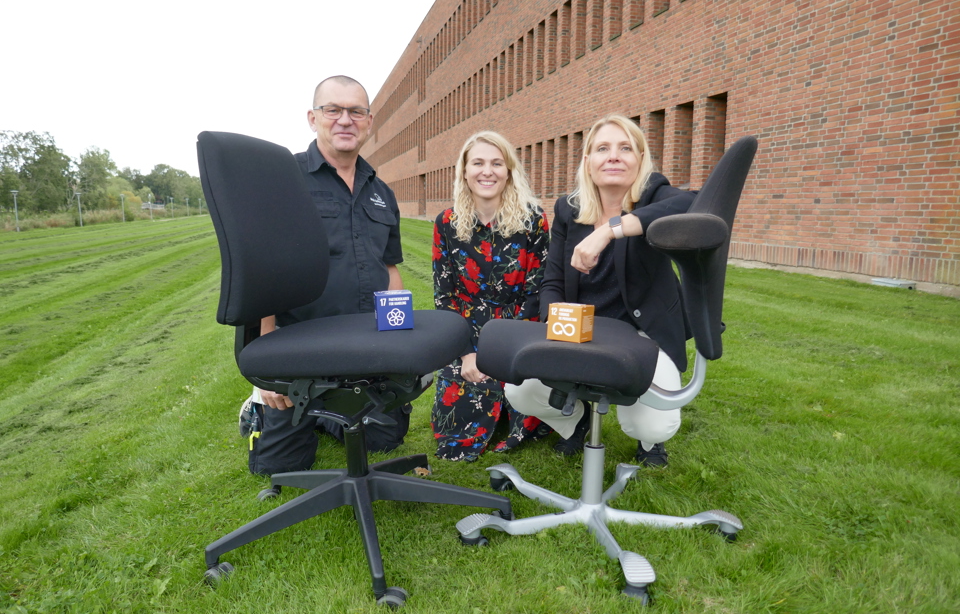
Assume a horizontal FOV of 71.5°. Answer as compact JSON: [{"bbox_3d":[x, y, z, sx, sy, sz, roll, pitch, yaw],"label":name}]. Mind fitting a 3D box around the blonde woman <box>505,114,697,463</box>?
[{"bbox_3d":[0.400,-0.061,2.145,0.620,1.120,0.660,1,9,9],"label":"blonde woman"}]

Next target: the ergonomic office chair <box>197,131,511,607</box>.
[{"bbox_3d":[-0.293,0.100,1.588,0.710,0.970,0.690,2,9,14],"label":"ergonomic office chair"}]

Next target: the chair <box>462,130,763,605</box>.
[{"bbox_3d":[0.285,0.102,1.553,0.710,0.975,0.670,0,9,-3],"label":"chair"}]

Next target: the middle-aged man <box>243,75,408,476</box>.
[{"bbox_3d":[-0.520,-0.130,2.236,0.550,1.230,0.580,-4,10,-25],"label":"middle-aged man"}]

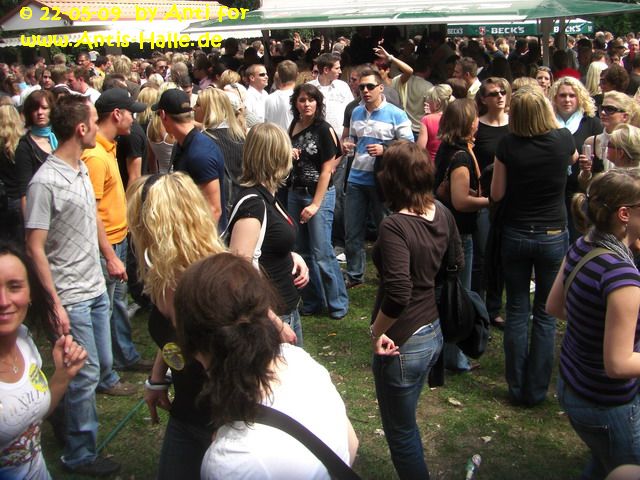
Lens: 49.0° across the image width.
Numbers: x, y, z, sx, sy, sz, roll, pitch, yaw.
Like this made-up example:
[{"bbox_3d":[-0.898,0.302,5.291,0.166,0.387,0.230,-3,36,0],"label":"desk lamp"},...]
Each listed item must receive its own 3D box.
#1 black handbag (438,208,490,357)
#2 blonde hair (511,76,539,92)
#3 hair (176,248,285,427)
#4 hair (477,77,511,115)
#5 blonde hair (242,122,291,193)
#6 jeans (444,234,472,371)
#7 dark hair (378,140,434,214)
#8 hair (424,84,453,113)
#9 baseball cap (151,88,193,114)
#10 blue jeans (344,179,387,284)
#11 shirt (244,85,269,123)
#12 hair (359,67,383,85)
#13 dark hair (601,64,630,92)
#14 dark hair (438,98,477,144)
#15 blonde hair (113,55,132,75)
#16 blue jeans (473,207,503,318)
[{"bbox_3d":[0.626,0.186,3.067,0.150,0.580,0.260,-16,21,-39],"label":"black handbag"},{"bbox_3d":[1.421,-1.034,4.860,0.200,0.230,0.220,10,20,35],"label":"blonde hair"},{"bbox_3d":[-0.183,0.199,1.420,0.200,0.300,0.230,-10,18,-24],"label":"hair"},{"bbox_3d":[1.185,-0.980,4.800,0.220,0.270,0.210,-7,17,-17],"label":"hair"},{"bbox_3d":[-0.223,-0.355,2.970,0.210,0.290,0.230,11,19,38],"label":"blonde hair"},{"bbox_3d":[0.825,0.366,4.247,0.290,0.880,0.310,-8,17,-20],"label":"jeans"},{"bbox_3d":[0.331,-0.246,2.720,0.205,0.265,0.220,-10,18,-26],"label":"dark hair"},{"bbox_3d":[0.885,-1.057,5.250,0.210,0.210,0.190,-1,16,6],"label":"hair"},{"bbox_3d":[-0.888,-0.828,4.200,0.270,0.145,0.180,9,20,36],"label":"baseball cap"},{"bbox_3d":[0.409,-0.086,5.826,0.440,0.910,0.320,1,16,12],"label":"blue jeans"},{"bbox_3d":[-0.579,-1.162,6.508,0.270,0.630,0.450,11,21,39],"label":"shirt"},{"bbox_3d":[0.391,-1.267,5.445,0.170,0.150,0.190,5,18,23],"label":"hair"},{"bbox_3d":[2.364,-1.284,5.603,0.230,0.230,0.210,0,16,9],"label":"dark hair"},{"bbox_3d":[0.796,-0.692,4.080,0.220,0.280,0.190,-7,16,-24],"label":"dark hair"},{"bbox_3d":[-2.050,-1.814,7.300,0.200,0.250,0.210,0,15,2],"label":"blonde hair"},{"bbox_3d":[1.212,0.123,4.978,0.390,0.900,0.290,-3,16,-3],"label":"blue jeans"}]

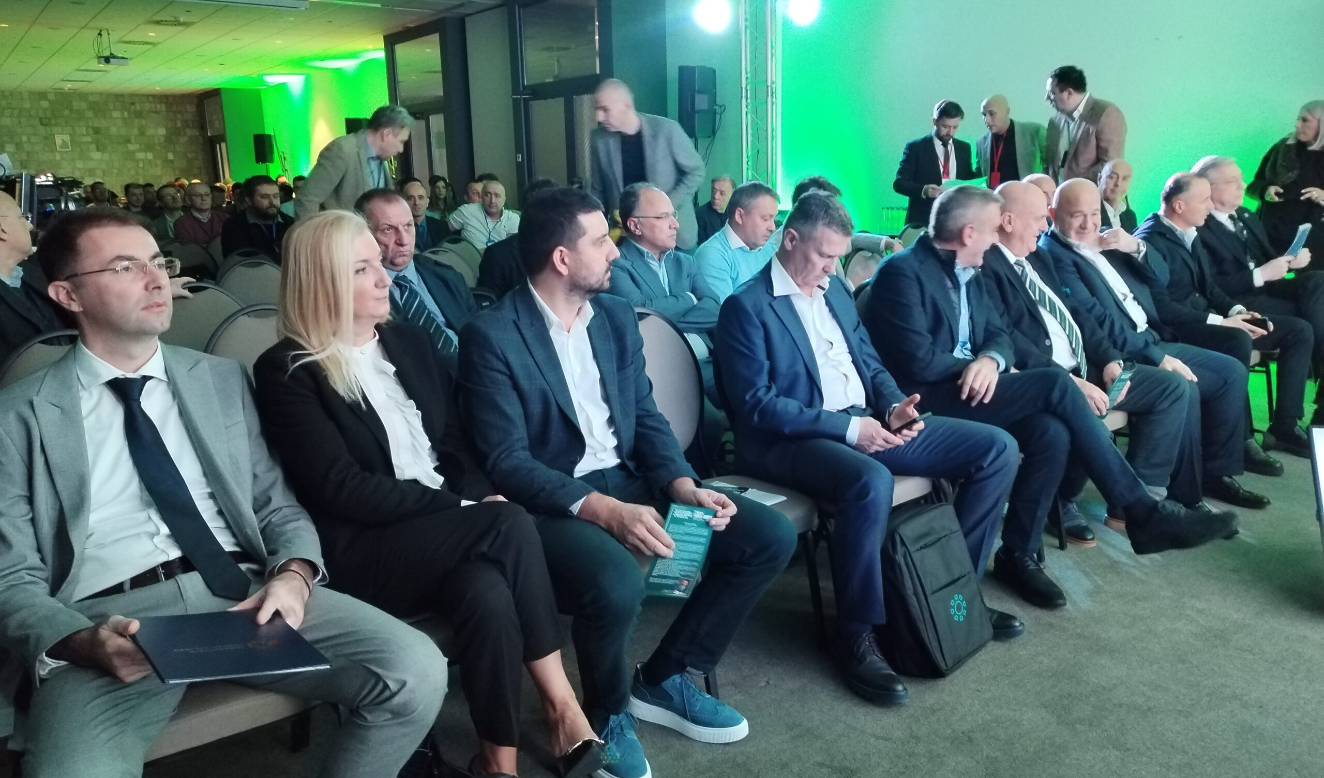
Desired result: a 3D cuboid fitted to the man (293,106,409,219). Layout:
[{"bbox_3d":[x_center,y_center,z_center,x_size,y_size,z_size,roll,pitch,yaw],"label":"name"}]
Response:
[{"bbox_3d":[-1.481,-0.537,4.950,0.640,1.660,0.530,1,12,11],"label":"man"}]

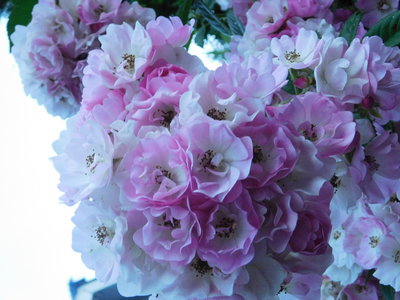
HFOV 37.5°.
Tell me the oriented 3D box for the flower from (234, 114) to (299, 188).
[{"bbox_3d":[0.043,0.001,0.380,0.037,0.046,0.029,4,2,-14],"label":"flower"}]

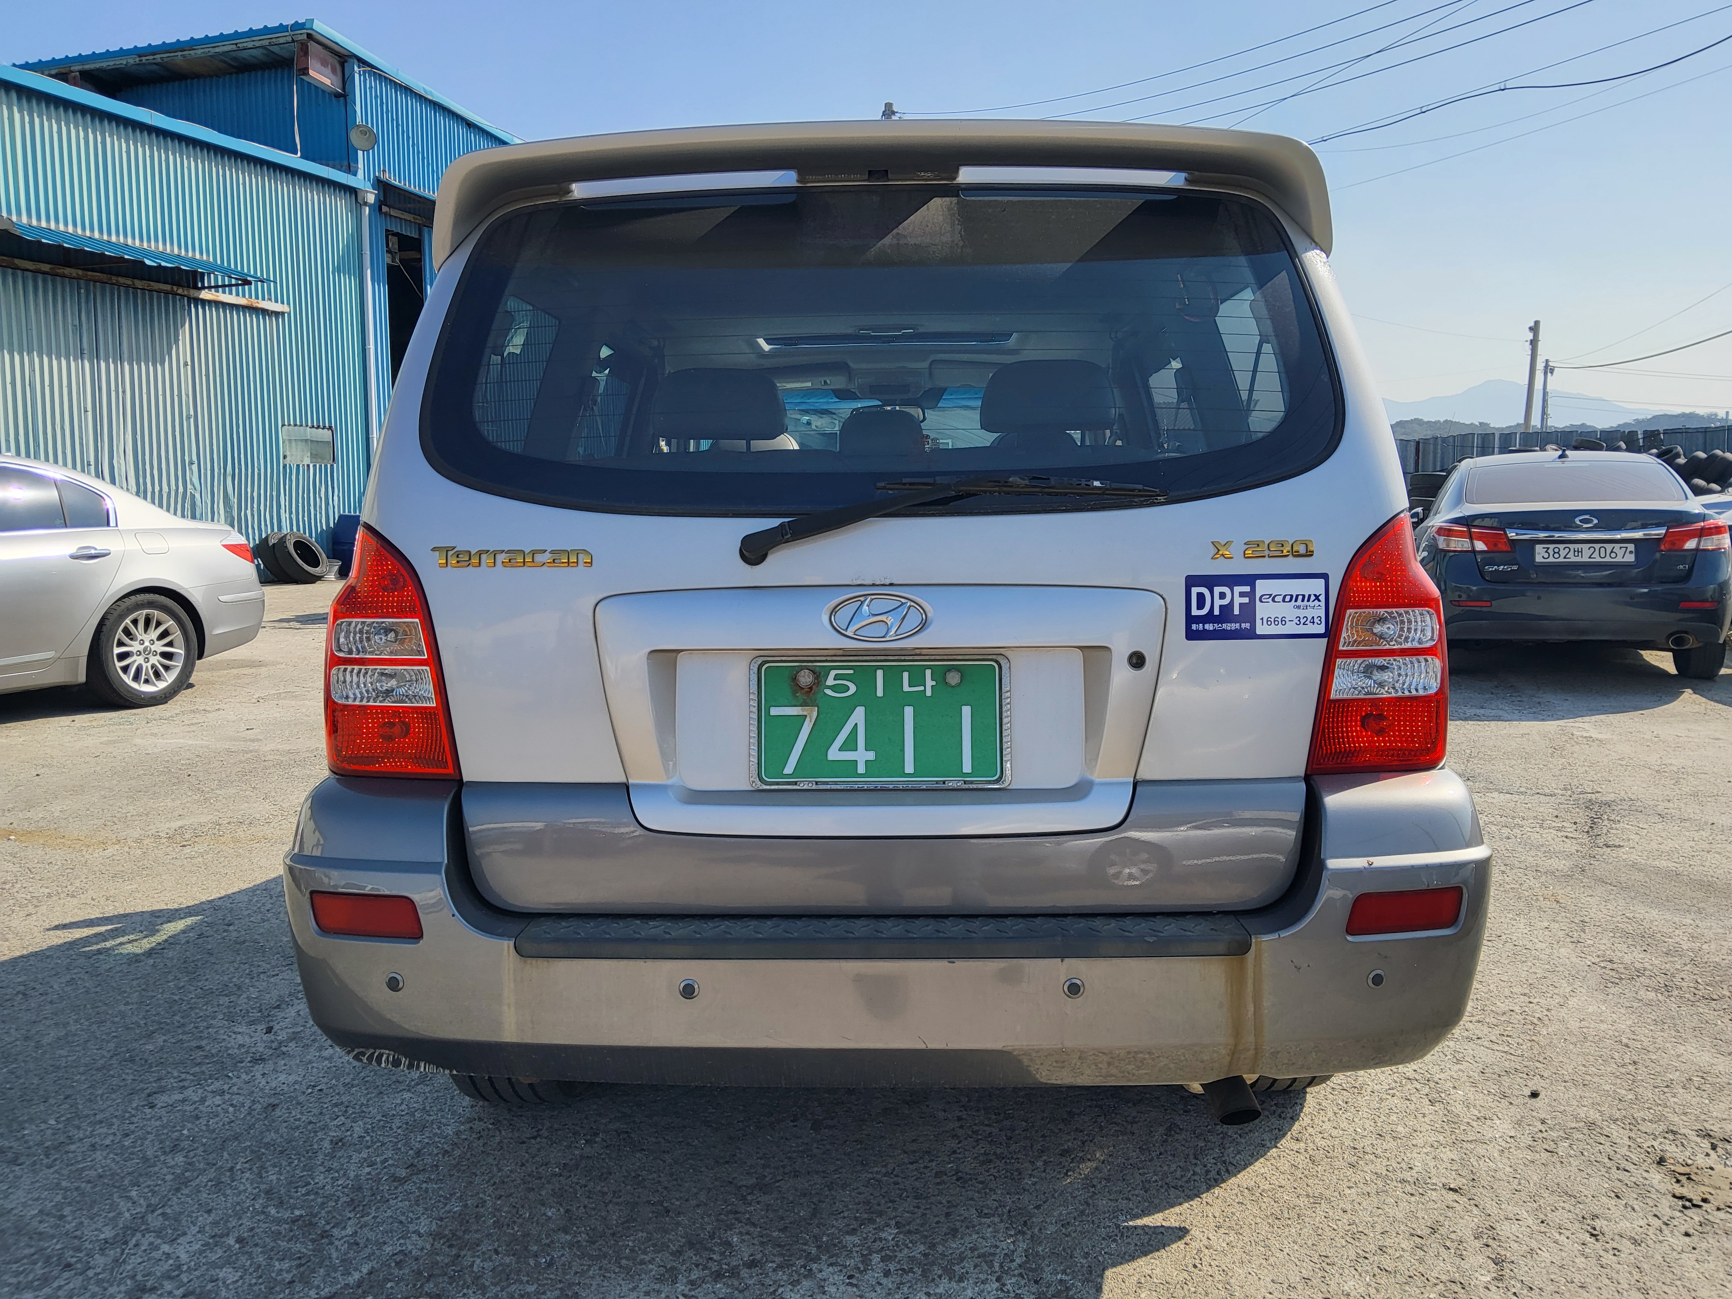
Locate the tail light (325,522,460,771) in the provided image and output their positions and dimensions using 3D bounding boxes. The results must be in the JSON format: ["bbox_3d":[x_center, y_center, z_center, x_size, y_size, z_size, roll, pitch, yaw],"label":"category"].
[{"bbox_3d":[-0.681,-0.003,1.877,0.226,0.352,0.170,0,7,2],"label":"tail light"}]

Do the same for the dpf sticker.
[{"bbox_3d":[0.522,-0.057,1.737,0.197,0.091,0.004,-1,4,-4],"label":"dpf sticker"}]

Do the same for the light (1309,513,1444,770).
[{"bbox_3d":[0.718,-0.015,1.835,0.224,0.352,0.170,0,7,2],"label":"light"}]

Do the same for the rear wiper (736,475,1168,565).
[{"bbox_3d":[0.112,-0.168,1.710,0.570,0.120,0.065,0,-7,2],"label":"rear wiper"}]

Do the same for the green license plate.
[{"bbox_3d":[0.019,0.099,1.762,0.335,0.170,0.015,0,7,2],"label":"green license plate"}]

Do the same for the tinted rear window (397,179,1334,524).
[{"bbox_3d":[0.014,-0.421,1.851,1.275,0.534,0.070,0,-19,2],"label":"tinted rear window"}]

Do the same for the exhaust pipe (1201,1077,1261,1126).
[{"bbox_3d":[0.497,0.596,1.840,0.060,0.060,0.160,-2,35,-13],"label":"exhaust pipe"}]

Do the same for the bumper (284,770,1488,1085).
[{"bbox_3d":[0.019,0.365,1.891,1.770,0.370,0.450,0,7,2],"label":"bumper"}]

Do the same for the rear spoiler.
[{"bbox_3d":[0.016,-0.646,1.879,1.282,0.174,0.230,0,7,2],"label":"rear spoiler"}]

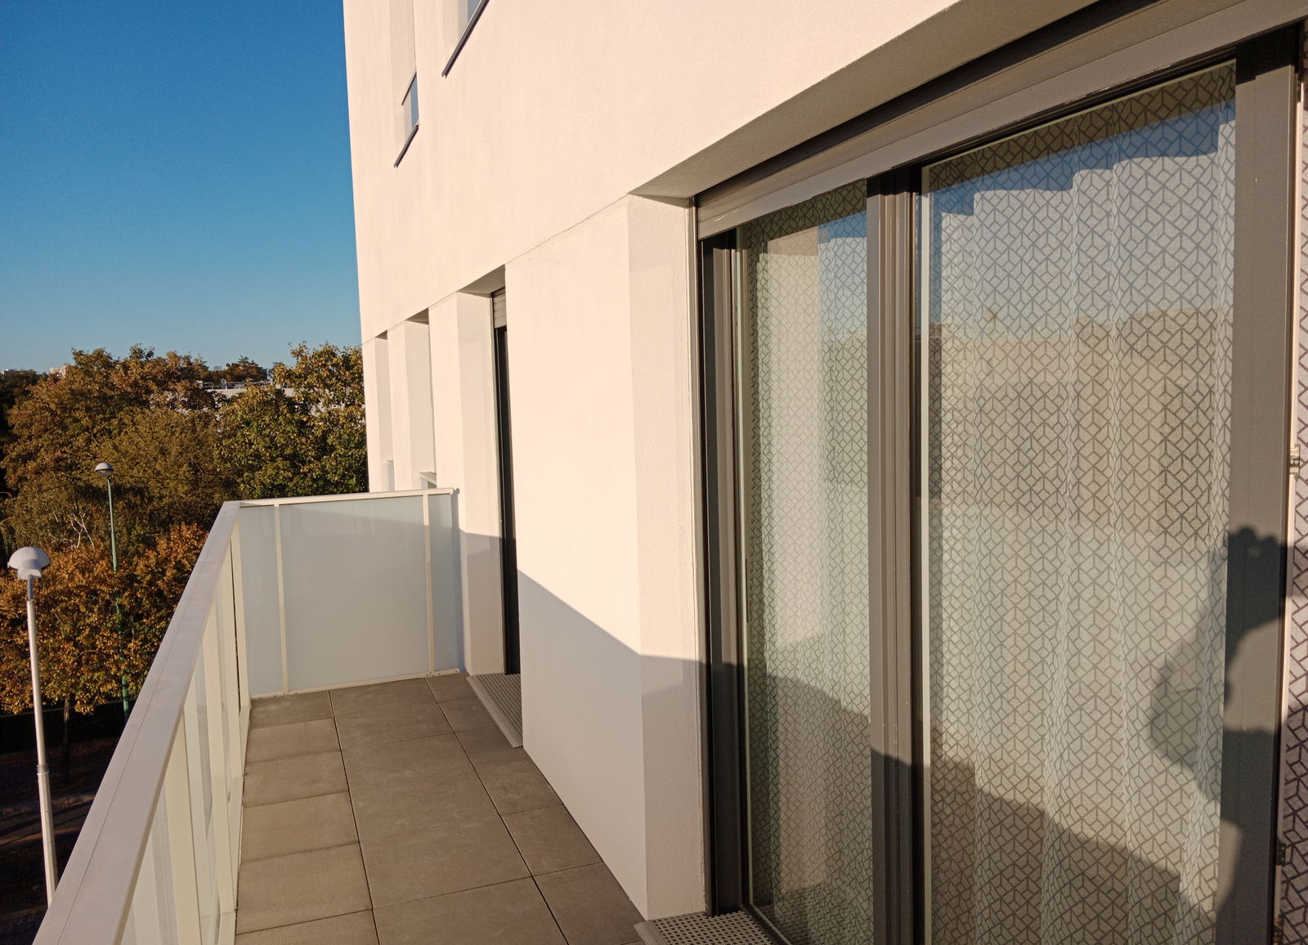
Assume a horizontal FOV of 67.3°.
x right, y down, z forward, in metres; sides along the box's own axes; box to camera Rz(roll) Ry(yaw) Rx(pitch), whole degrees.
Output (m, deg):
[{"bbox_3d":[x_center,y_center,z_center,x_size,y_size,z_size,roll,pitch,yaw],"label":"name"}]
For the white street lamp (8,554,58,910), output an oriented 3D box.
[{"bbox_3d":[-7.845,4.880,12.842,0.460,7.900,0.580,-4,6,-28],"label":"white street lamp"}]

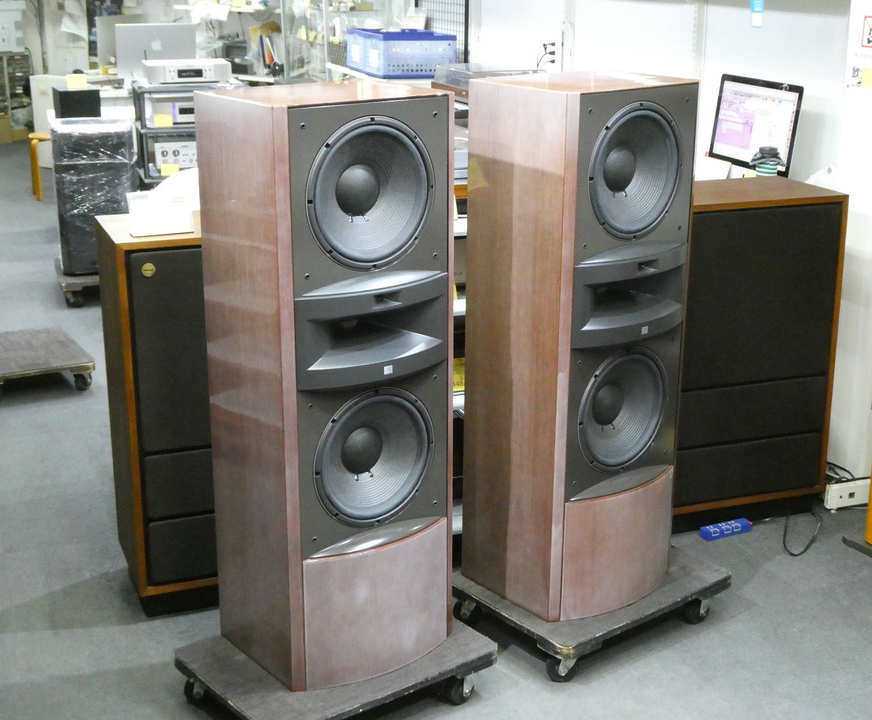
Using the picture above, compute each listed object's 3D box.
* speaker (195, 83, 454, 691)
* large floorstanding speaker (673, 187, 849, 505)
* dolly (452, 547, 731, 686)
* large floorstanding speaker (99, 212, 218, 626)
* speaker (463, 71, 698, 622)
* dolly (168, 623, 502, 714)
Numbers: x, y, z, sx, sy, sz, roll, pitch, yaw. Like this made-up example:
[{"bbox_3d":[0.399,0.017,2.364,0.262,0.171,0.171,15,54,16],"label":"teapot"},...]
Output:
[{"bbox_3d":[-0.210,0.053,2.822,0.430,1.233,0.376,-13,21,-36],"label":"speaker"},{"bbox_3d":[0.811,-0.018,3.924,0.655,0.986,0.365,-6,18,-19],"label":"large floorstanding speaker"},{"bbox_3d":[0.390,0.612,3.326,0.605,0.129,0.454,-13,22,-37],"label":"dolly"},{"bbox_3d":[-0.513,0.115,3.473,0.655,0.986,0.365,-7,18,-21],"label":"large floorstanding speaker"},{"bbox_3d":[0.357,-0.039,3.127,0.430,1.233,0.376,-14,22,-38],"label":"speaker"},{"bbox_3d":[-0.226,0.717,2.977,0.605,0.129,0.454,-13,22,-37],"label":"dolly"}]

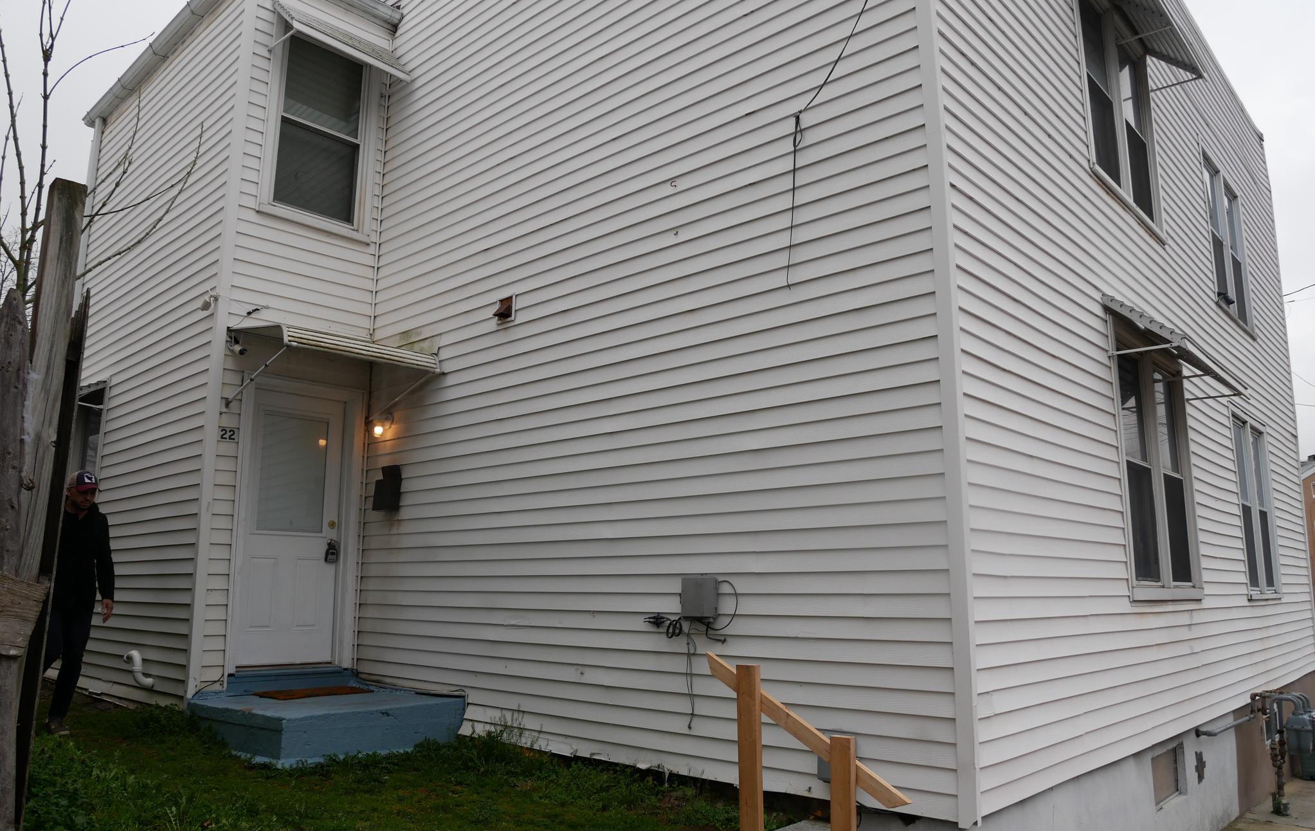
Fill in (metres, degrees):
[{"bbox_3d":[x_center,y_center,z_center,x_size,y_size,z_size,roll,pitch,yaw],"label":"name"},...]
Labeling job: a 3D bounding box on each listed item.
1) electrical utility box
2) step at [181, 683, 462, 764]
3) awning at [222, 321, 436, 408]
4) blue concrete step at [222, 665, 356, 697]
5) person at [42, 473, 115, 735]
[{"bbox_3d":[0.220,0.956,4.736,0.165,0.235,0.100,-9,-14,42],"label":"electrical utility box"},{"bbox_3d":[-2.202,1.997,6.044,1.370,0.245,1.270,-9,-14,42],"label":"step"},{"bbox_3d":[-2.347,-0.343,6.626,0.940,0.580,1.160,-9,-14,42],"label":"awning"},{"bbox_3d":[-2.630,1.902,6.586,0.180,0.145,0.965,-9,-14,42],"label":"blue concrete step"},{"bbox_3d":[-4.059,1.294,6.341,0.520,1.760,0.550,-7,-13,35],"label":"person"}]

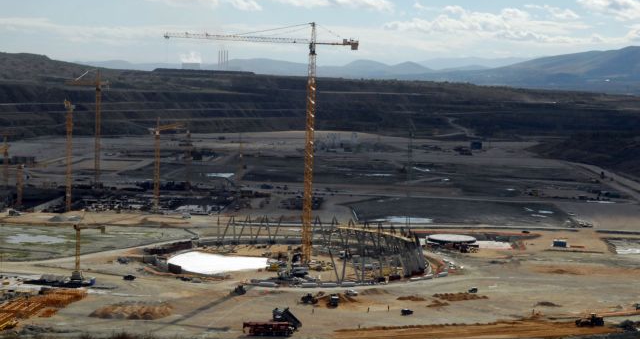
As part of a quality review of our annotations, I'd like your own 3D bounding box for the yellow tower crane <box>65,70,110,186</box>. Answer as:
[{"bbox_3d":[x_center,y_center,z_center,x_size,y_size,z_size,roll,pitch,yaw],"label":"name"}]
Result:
[{"bbox_3d":[-153.000,-27.700,664.000,3.500,76.000,70.000,-2,6,-37],"label":"yellow tower crane"}]

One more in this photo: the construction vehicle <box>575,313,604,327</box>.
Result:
[{"bbox_3d":[89.610,50.110,336.180,9.000,3.500,2.800,1,6,-7],"label":"construction vehicle"}]

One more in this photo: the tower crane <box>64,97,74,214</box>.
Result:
[{"bbox_3d":[-145.470,-8.300,586.960,4.000,64.700,55.000,0,6,-14],"label":"tower crane"}]

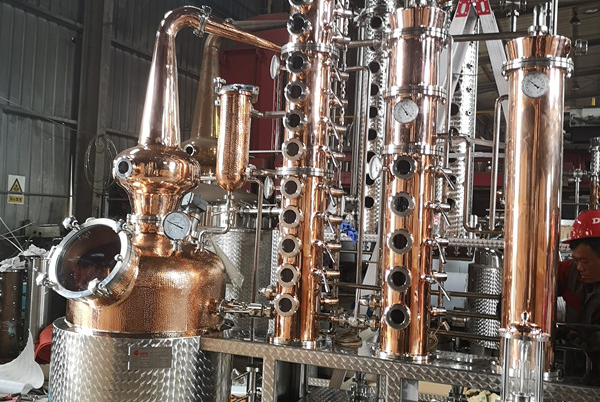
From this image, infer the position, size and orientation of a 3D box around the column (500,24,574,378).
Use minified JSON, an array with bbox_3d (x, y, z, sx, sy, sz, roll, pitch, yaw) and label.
[{"bbox_3d":[0.957,0.019,2.570,0.279,1.346,0.279,2,-1,21],"label":"column"}]

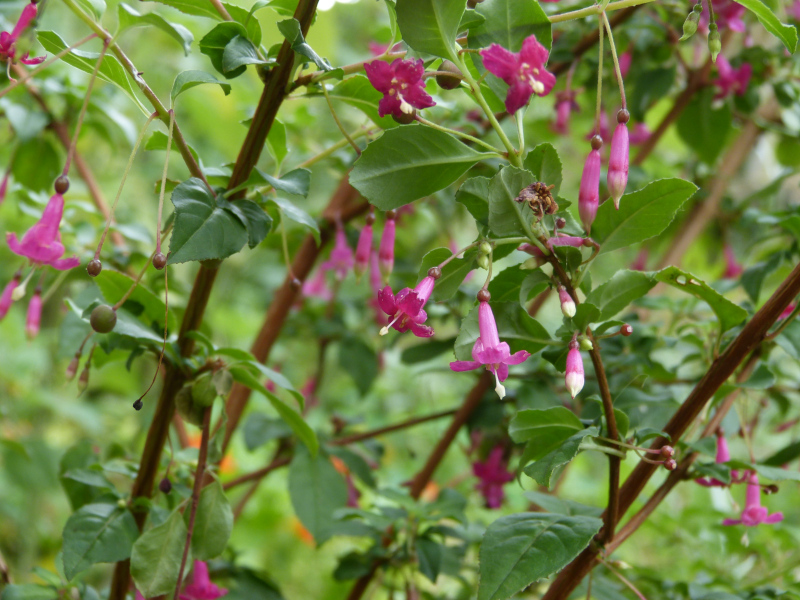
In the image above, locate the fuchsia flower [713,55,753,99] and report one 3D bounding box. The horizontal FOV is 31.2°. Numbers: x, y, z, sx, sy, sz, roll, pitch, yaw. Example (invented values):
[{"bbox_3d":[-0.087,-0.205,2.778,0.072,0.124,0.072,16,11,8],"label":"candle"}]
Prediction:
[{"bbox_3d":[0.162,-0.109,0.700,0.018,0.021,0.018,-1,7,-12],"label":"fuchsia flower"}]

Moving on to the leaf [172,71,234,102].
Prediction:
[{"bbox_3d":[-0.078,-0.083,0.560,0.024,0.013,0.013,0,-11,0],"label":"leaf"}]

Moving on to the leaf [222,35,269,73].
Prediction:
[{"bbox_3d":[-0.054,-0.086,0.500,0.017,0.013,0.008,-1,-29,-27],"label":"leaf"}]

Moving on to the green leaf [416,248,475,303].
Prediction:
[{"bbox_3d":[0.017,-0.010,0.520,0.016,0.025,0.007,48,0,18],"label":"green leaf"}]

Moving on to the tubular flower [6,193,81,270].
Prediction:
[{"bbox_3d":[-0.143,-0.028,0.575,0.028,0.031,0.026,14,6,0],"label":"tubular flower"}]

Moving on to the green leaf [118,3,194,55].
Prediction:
[{"bbox_3d":[-0.128,-0.142,0.750,0.042,0.020,0.024,15,12,-5],"label":"green leaf"}]

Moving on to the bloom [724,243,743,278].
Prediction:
[{"bbox_3d":[0.302,-0.035,1.300,0.021,0.033,0.021,0,5,0],"label":"bloom"}]

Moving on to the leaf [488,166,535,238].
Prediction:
[{"bbox_3d":[0.051,-0.043,0.650,0.024,0.038,0.010,-20,10,23],"label":"leaf"}]

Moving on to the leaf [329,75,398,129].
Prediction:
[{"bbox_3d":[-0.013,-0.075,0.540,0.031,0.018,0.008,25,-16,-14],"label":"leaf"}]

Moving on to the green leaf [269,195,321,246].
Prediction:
[{"bbox_3d":[-0.056,-0.042,0.760,0.037,0.010,0.021,40,30,7],"label":"green leaf"}]

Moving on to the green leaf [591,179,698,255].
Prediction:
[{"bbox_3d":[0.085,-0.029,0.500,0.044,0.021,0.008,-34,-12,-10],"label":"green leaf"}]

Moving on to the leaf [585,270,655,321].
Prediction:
[{"bbox_3d":[0.104,-0.002,0.680,0.037,0.010,0.023,-22,38,-9],"label":"leaf"}]

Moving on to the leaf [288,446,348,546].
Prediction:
[{"bbox_3d":[-0.055,0.127,0.950,0.040,0.072,0.010,-3,-18,-1],"label":"leaf"}]

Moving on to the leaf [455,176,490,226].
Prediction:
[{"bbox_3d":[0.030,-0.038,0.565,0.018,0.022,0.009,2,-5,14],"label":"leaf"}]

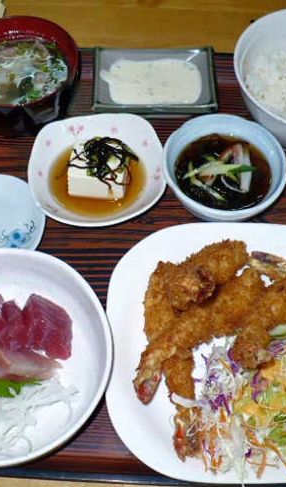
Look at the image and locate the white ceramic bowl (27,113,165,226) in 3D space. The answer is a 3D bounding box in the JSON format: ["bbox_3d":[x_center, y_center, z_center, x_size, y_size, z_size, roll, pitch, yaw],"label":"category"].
[{"bbox_3d":[-0.040,-0.058,0.617,0.117,0.039,0.117,-7,62,-6],"label":"white ceramic bowl"}]

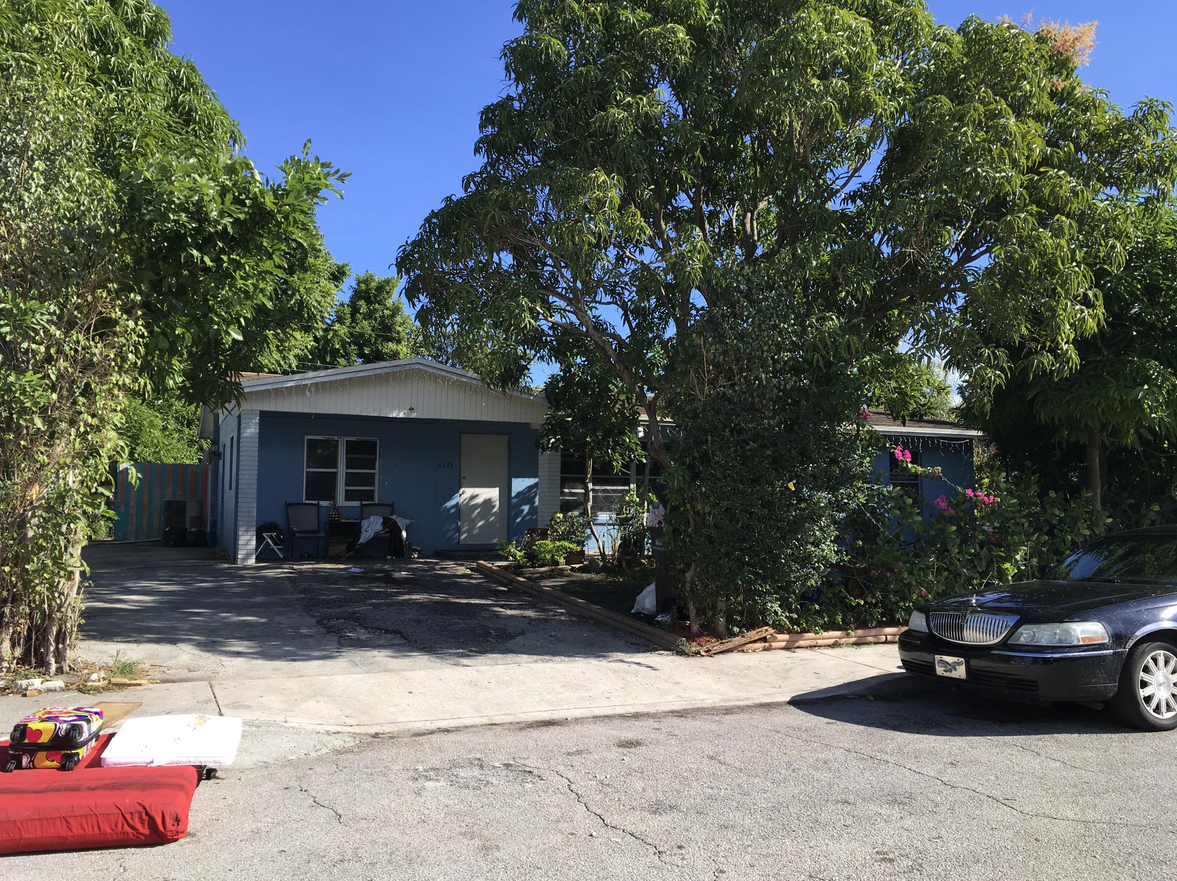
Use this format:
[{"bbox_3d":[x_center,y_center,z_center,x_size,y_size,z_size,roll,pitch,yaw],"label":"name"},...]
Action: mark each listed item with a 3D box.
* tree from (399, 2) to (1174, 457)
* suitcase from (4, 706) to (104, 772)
[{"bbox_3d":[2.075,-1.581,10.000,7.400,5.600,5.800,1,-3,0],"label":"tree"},{"bbox_3d":[-2.691,1.501,5.016,0.360,0.235,0.490,1,-3,-15],"label":"suitcase"}]

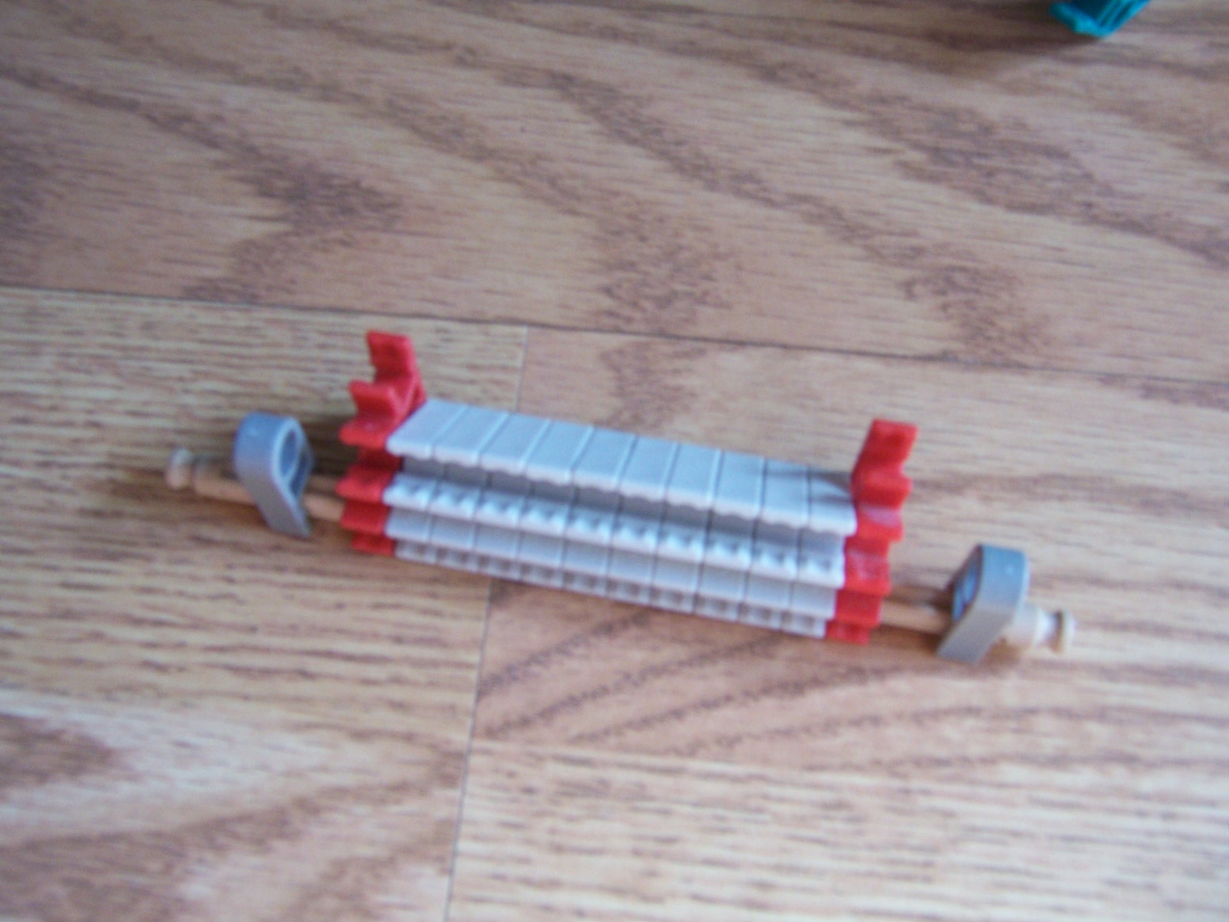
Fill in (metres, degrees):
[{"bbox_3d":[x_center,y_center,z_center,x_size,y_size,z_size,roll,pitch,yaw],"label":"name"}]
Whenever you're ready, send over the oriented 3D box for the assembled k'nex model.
[{"bbox_3d":[0.000,0.004,0.162,0.131,0.025,0.026,10,66,5],"label":"assembled k'nex model"}]

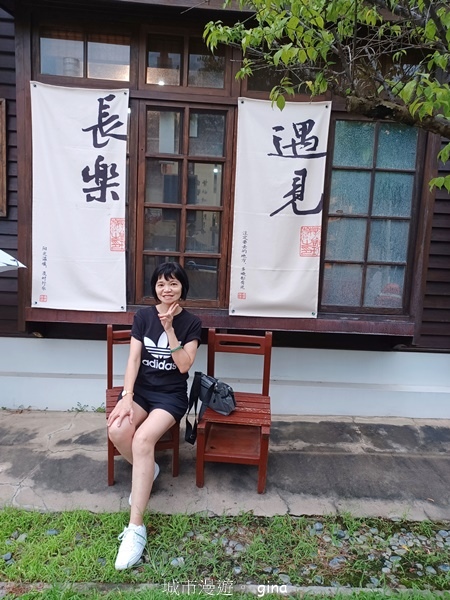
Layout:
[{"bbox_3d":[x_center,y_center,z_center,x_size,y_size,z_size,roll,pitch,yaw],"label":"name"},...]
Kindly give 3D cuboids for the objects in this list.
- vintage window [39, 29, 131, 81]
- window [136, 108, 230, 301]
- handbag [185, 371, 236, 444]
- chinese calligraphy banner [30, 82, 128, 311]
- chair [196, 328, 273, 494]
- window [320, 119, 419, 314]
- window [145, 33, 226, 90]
[{"bbox_3d":[-1.108,-1.938,3.427,0.699,0.323,0.060,2,6,-2],"label":"vintage window"},{"bbox_3d":[-0.340,-0.771,3.579,0.730,1.592,0.060,2,6,-2],"label":"window"},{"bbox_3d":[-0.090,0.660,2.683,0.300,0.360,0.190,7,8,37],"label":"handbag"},{"bbox_3d":[-1.172,-0.800,3.476,0.748,1.752,0.030,2,6,-2],"label":"chinese calligraphy banner"},{"bbox_3d":[0.074,0.663,2.730,0.407,0.875,0.460,3,9,5],"label":"chair"},{"bbox_3d":[1.204,-0.679,3.643,0.690,1.547,0.060,2,6,-2],"label":"window"},{"bbox_3d":[-0.314,-1.900,3.459,0.635,0.378,0.060,2,6,-2],"label":"window"}]

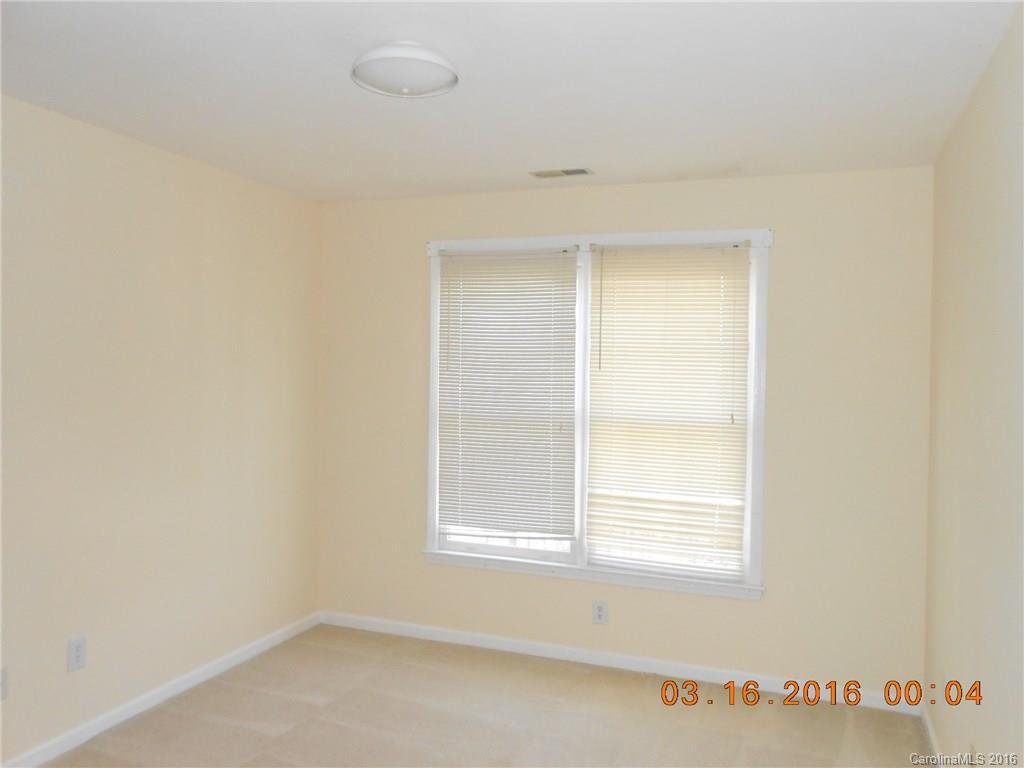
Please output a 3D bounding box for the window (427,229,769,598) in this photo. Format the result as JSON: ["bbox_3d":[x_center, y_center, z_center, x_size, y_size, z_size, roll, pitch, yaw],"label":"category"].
[{"bbox_3d":[0.360,0.123,3.867,1.755,1.727,0.100,1,1,21],"label":"window"}]

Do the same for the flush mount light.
[{"bbox_3d":[-0.326,-0.922,2.329,0.325,0.100,0.325,1,1,0],"label":"flush mount light"}]

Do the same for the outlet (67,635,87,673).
[{"bbox_3d":[-1.671,1.038,2.953,0.012,0.118,0.074,1,1,21],"label":"outlet"}]

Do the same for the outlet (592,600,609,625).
[{"bbox_3d":[0.439,1.140,3.824,0.074,0.118,0.012,1,1,21],"label":"outlet"}]

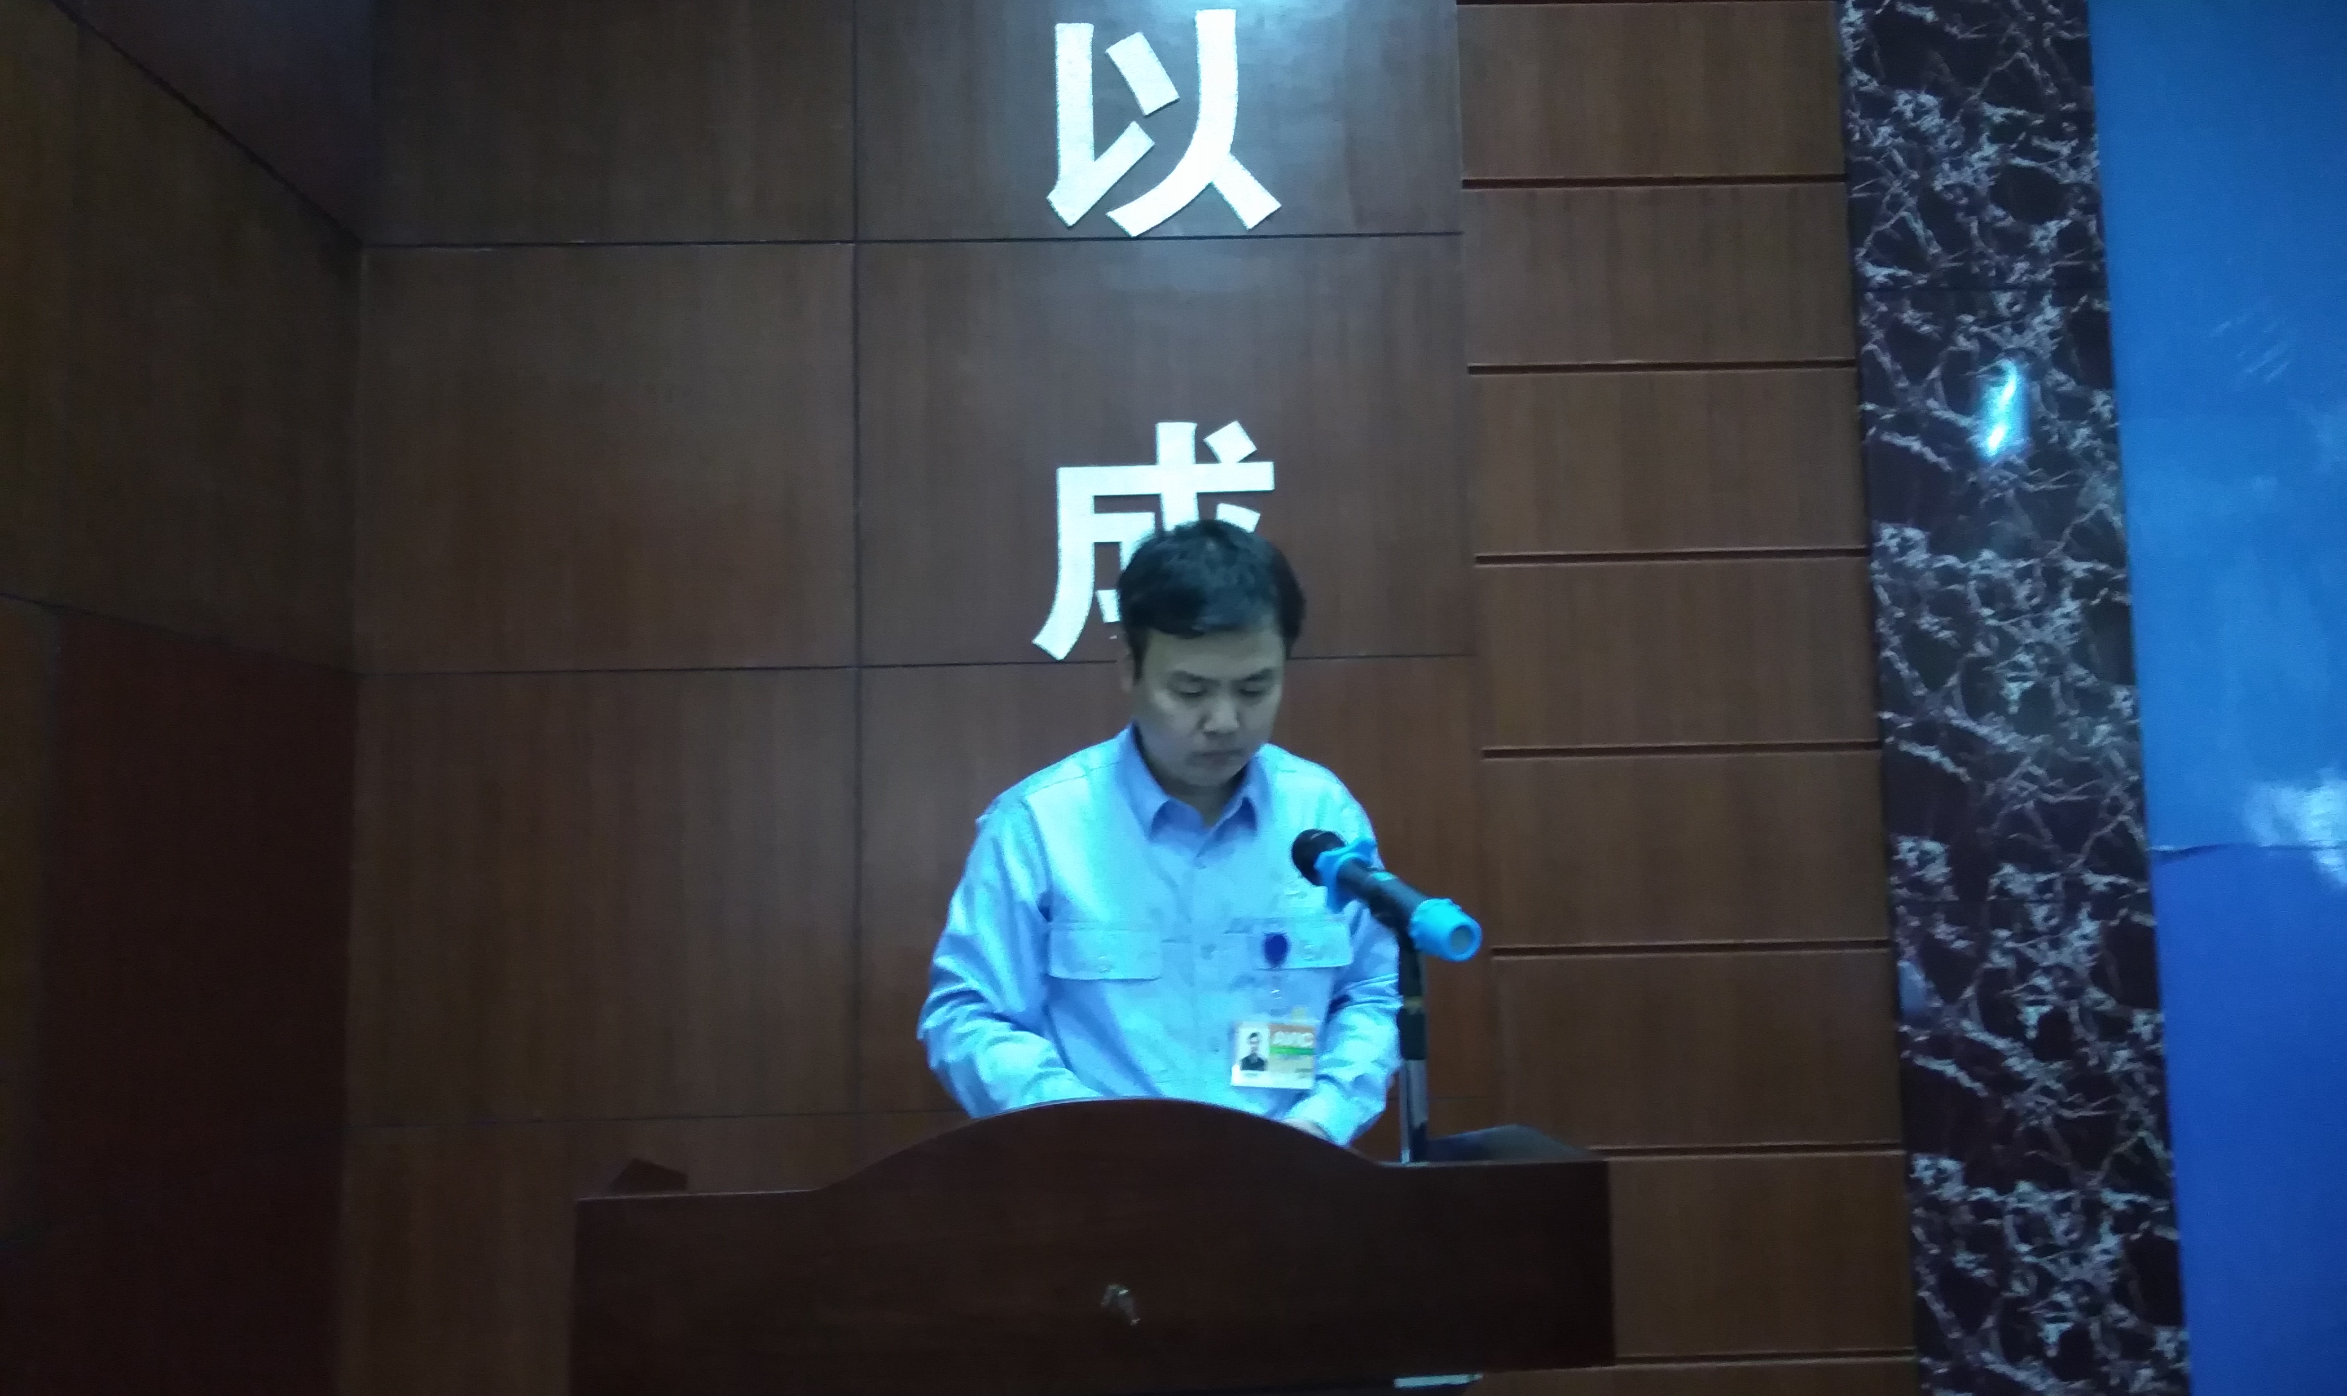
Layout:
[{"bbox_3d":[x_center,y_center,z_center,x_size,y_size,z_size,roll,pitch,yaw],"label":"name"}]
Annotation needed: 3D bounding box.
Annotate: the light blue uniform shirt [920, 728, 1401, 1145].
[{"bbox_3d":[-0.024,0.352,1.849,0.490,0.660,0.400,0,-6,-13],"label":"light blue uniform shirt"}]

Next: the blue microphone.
[{"bbox_3d":[0.169,0.160,1.585,0.070,0.070,0.240,3,13,-33],"label":"blue microphone"}]

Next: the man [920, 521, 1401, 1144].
[{"bbox_3d":[-0.033,0.655,1.814,0.500,1.680,0.440,0,-6,-13],"label":"man"}]

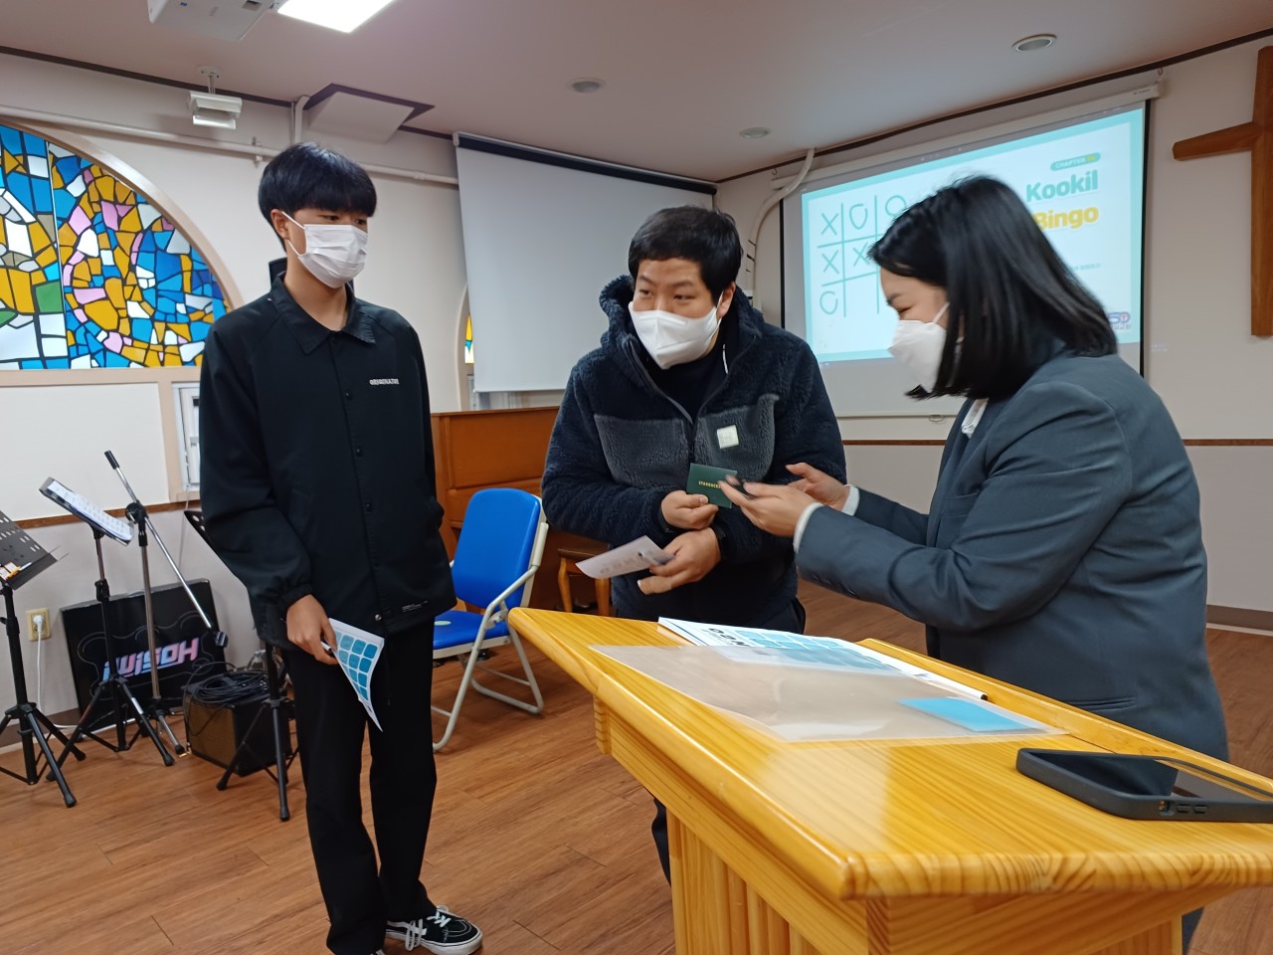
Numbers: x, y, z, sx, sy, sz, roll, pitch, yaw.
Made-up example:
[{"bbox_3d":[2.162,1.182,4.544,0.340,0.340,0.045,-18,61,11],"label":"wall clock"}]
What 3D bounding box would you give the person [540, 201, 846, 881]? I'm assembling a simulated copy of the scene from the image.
[{"bbox_3d":[0.126,0.260,1.675,0.600,1.570,0.470,-3,6,-4],"label":"person"}]

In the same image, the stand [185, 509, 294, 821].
[{"bbox_3d":[-1.153,0.542,2.724,0.468,0.917,0.390,1,7,30],"label":"stand"}]

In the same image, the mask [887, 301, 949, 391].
[{"bbox_3d":[0.367,-0.167,1.090,0.085,0.110,0.130,-22,-1,21],"label":"mask"}]

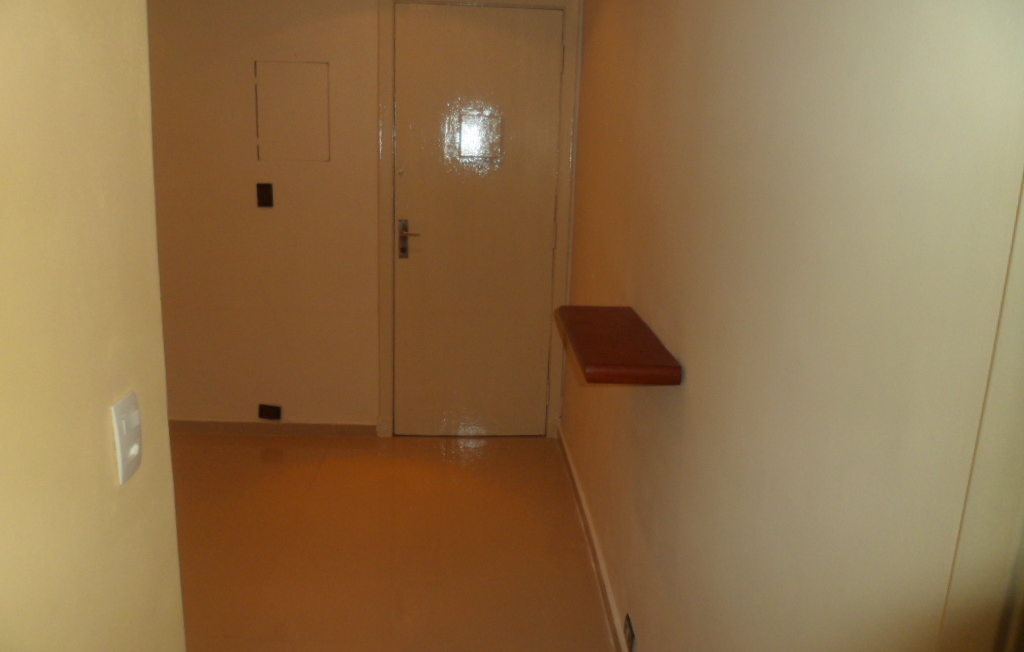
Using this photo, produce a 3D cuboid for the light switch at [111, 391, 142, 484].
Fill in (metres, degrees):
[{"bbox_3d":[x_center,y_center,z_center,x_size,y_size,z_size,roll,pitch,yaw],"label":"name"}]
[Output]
[{"bbox_3d":[-0.574,0.165,1.149,0.010,0.118,0.075,2,12,-2],"label":"light switch"}]

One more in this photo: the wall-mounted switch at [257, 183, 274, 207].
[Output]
[{"bbox_3d":[-1.194,-0.629,3.715,0.071,0.111,0.010,2,12,-2],"label":"wall-mounted switch"}]

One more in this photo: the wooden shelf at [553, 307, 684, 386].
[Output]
[{"bbox_3d":[0.252,0.036,1.968,0.212,0.049,0.650,2,12,-2],"label":"wooden shelf"}]

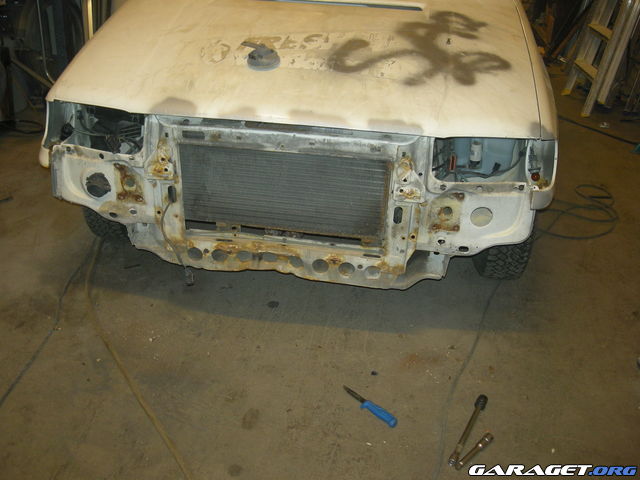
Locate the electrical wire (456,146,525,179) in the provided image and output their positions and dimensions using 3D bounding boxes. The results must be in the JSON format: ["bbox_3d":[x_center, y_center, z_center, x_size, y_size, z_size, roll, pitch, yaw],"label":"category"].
[{"bbox_3d":[0.513,-0.231,1.952,0.200,0.090,0.060,6,31,7],"label":"electrical wire"}]

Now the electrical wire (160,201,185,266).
[{"bbox_3d":[-0.478,-0.012,2.082,0.060,0.235,0.045,6,31,7],"label":"electrical wire"}]

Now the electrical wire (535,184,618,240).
[{"bbox_3d":[1.152,-0.150,2.940,0.420,0.040,0.550,6,31,7],"label":"electrical wire"}]

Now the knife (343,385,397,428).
[{"bbox_3d":[0.138,0.472,1.854,0.034,0.022,0.211,-21,37,-34],"label":"knife"}]

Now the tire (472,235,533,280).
[{"bbox_3d":[0.681,-0.166,2.382,0.195,0.610,0.610,5,31,5],"label":"tire"}]

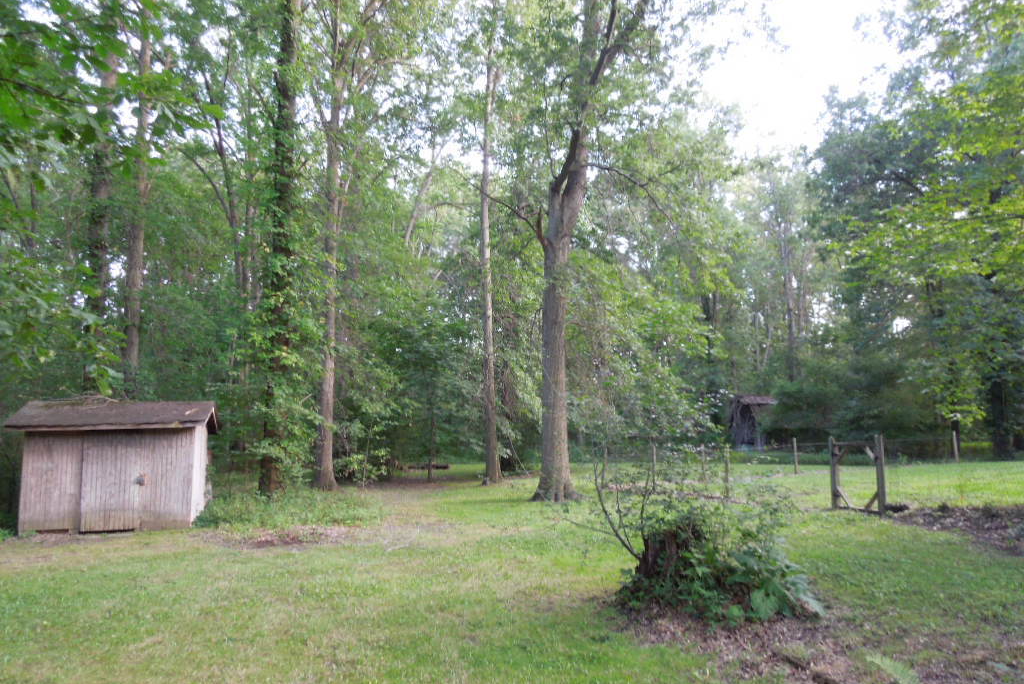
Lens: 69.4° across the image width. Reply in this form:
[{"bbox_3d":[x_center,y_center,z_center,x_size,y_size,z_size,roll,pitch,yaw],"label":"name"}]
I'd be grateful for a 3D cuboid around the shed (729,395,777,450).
[{"bbox_3d":[12.851,4.314,39.538,2.150,2.900,2.200,0,-6,0],"label":"shed"}]

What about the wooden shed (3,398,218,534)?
[{"bbox_3d":[-7.606,2.334,14.447,3.221,2.335,2.400,2,-6,-16],"label":"wooden shed"}]

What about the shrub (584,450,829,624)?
[{"bbox_3d":[2.120,2.070,8.150,2.300,1.570,1.900,0,-6,0],"label":"shrub"}]

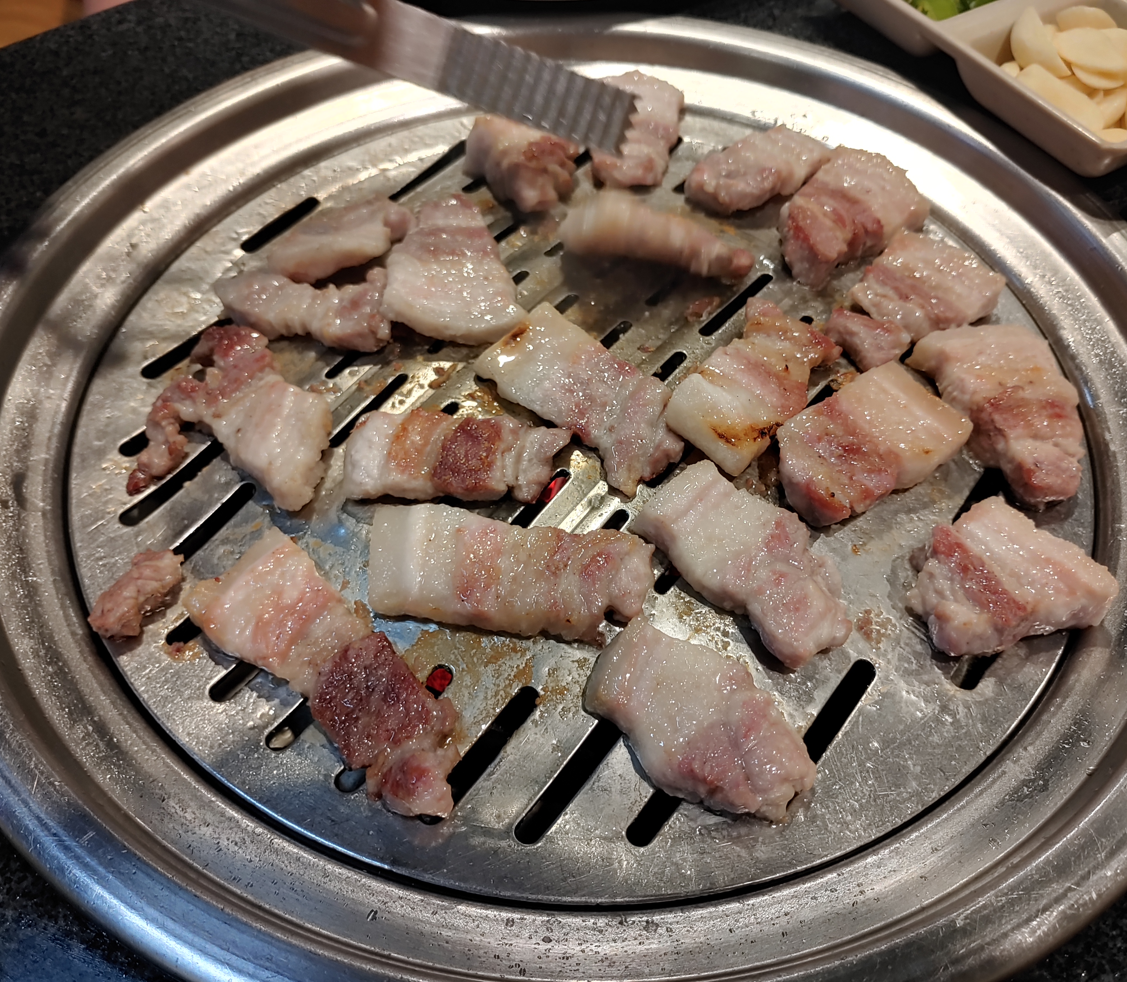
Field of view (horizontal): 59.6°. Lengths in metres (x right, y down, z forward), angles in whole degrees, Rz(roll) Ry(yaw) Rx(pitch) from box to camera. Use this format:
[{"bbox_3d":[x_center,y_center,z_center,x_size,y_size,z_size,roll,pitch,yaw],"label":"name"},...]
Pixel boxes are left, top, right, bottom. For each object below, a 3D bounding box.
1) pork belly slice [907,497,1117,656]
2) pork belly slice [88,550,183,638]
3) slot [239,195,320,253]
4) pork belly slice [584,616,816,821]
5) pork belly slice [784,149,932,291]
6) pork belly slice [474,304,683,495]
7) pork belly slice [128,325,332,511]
[{"bbox_3d":[0.112,0.025,0.252,0.041,0.021,0.038,-25,59,-19],"label":"pork belly slice"},{"bbox_3d":[-0.102,0.023,0.234,0.011,0.010,0.022,18,55,13],"label":"pork belly slice"},{"bbox_3d":[-0.099,-0.093,0.346,0.007,0.004,0.034,37,61,22],"label":"slot"},{"bbox_3d":[0.032,0.055,0.231,0.029,0.017,0.056,-37,63,-24],"label":"pork belly slice"},{"bbox_3d":[0.094,-0.095,0.338,0.049,0.022,0.036,-24,58,-18],"label":"pork belly slice"},{"bbox_3d":[0.007,-0.028,0.272,0.031,0.010,0.063,-37,62,-25],"label":"pork belly slice"},{"bbox_3d":[-0.091,-0.021,0.284,0.052,0.014,0.057,6,54,2],"label":"pork belly slice"}]

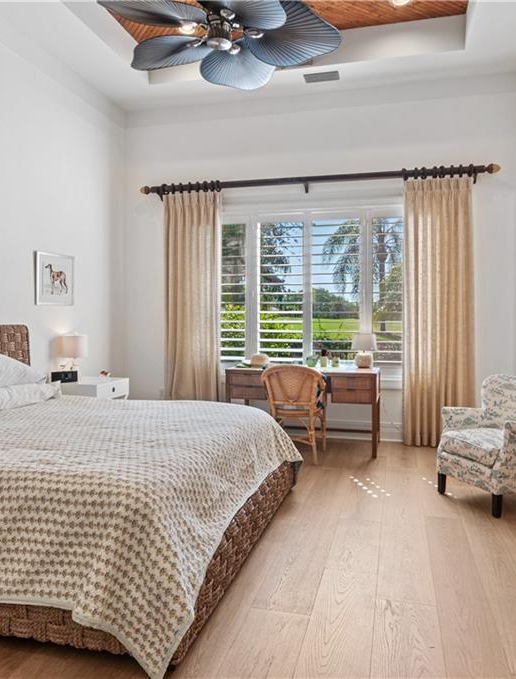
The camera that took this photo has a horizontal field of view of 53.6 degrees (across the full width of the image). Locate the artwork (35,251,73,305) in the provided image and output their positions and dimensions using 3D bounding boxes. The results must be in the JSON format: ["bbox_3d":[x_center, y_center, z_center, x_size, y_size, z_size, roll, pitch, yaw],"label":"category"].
[{"bbox_3d":[-1.851,-0.543,4.671,0.030,0.465,0.540,1,2,14],"label":"artwork"}]

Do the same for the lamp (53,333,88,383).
[{"bbox_3d":[-1.703,0.170,4.690,0.260,0.450,0.260,1,2,14],"label":"lamp"}]

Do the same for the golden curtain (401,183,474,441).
[{"bbox_3d":[1.795,-0.269,5.085,0.678,2.650,0.140,1,2,14],"label":"golden curtain"}]

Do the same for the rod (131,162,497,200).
[{"bbox_3d":[0.490,-1.638,5.307,3.740,0.120,0.120,1,2,14],"label":"rod"}]

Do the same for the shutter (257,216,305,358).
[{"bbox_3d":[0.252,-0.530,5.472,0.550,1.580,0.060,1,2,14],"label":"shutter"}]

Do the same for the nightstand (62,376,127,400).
[{"bbox_3d":[-1.572,0.722,4.849,0.470,0.660,0.580,1,2,14],"label":"nightstand"}]

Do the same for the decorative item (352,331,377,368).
[{"bbox_3d":[1.064,0.101,5.121,0.240,0.361,0.240,1,2,14],"label":"decorative item"}]

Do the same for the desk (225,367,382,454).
[{"bbox_3d":[0.472,0.671,5.110,1.468,0.778,0.625,1,2,14],"label":"desk"}]

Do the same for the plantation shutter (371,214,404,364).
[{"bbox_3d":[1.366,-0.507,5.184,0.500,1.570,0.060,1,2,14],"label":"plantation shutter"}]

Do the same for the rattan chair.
[{"bbox_3d":[0.355,0.631,4.660,0.540,0.860,0.570,1,2,16],"label":"rattan chair"}]

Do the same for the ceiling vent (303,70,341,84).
[{"bbox_3d":[0.637,-2.600,5.074,0.346,0.025,0.193,1,2,14],"label":"ceiling vent"}]

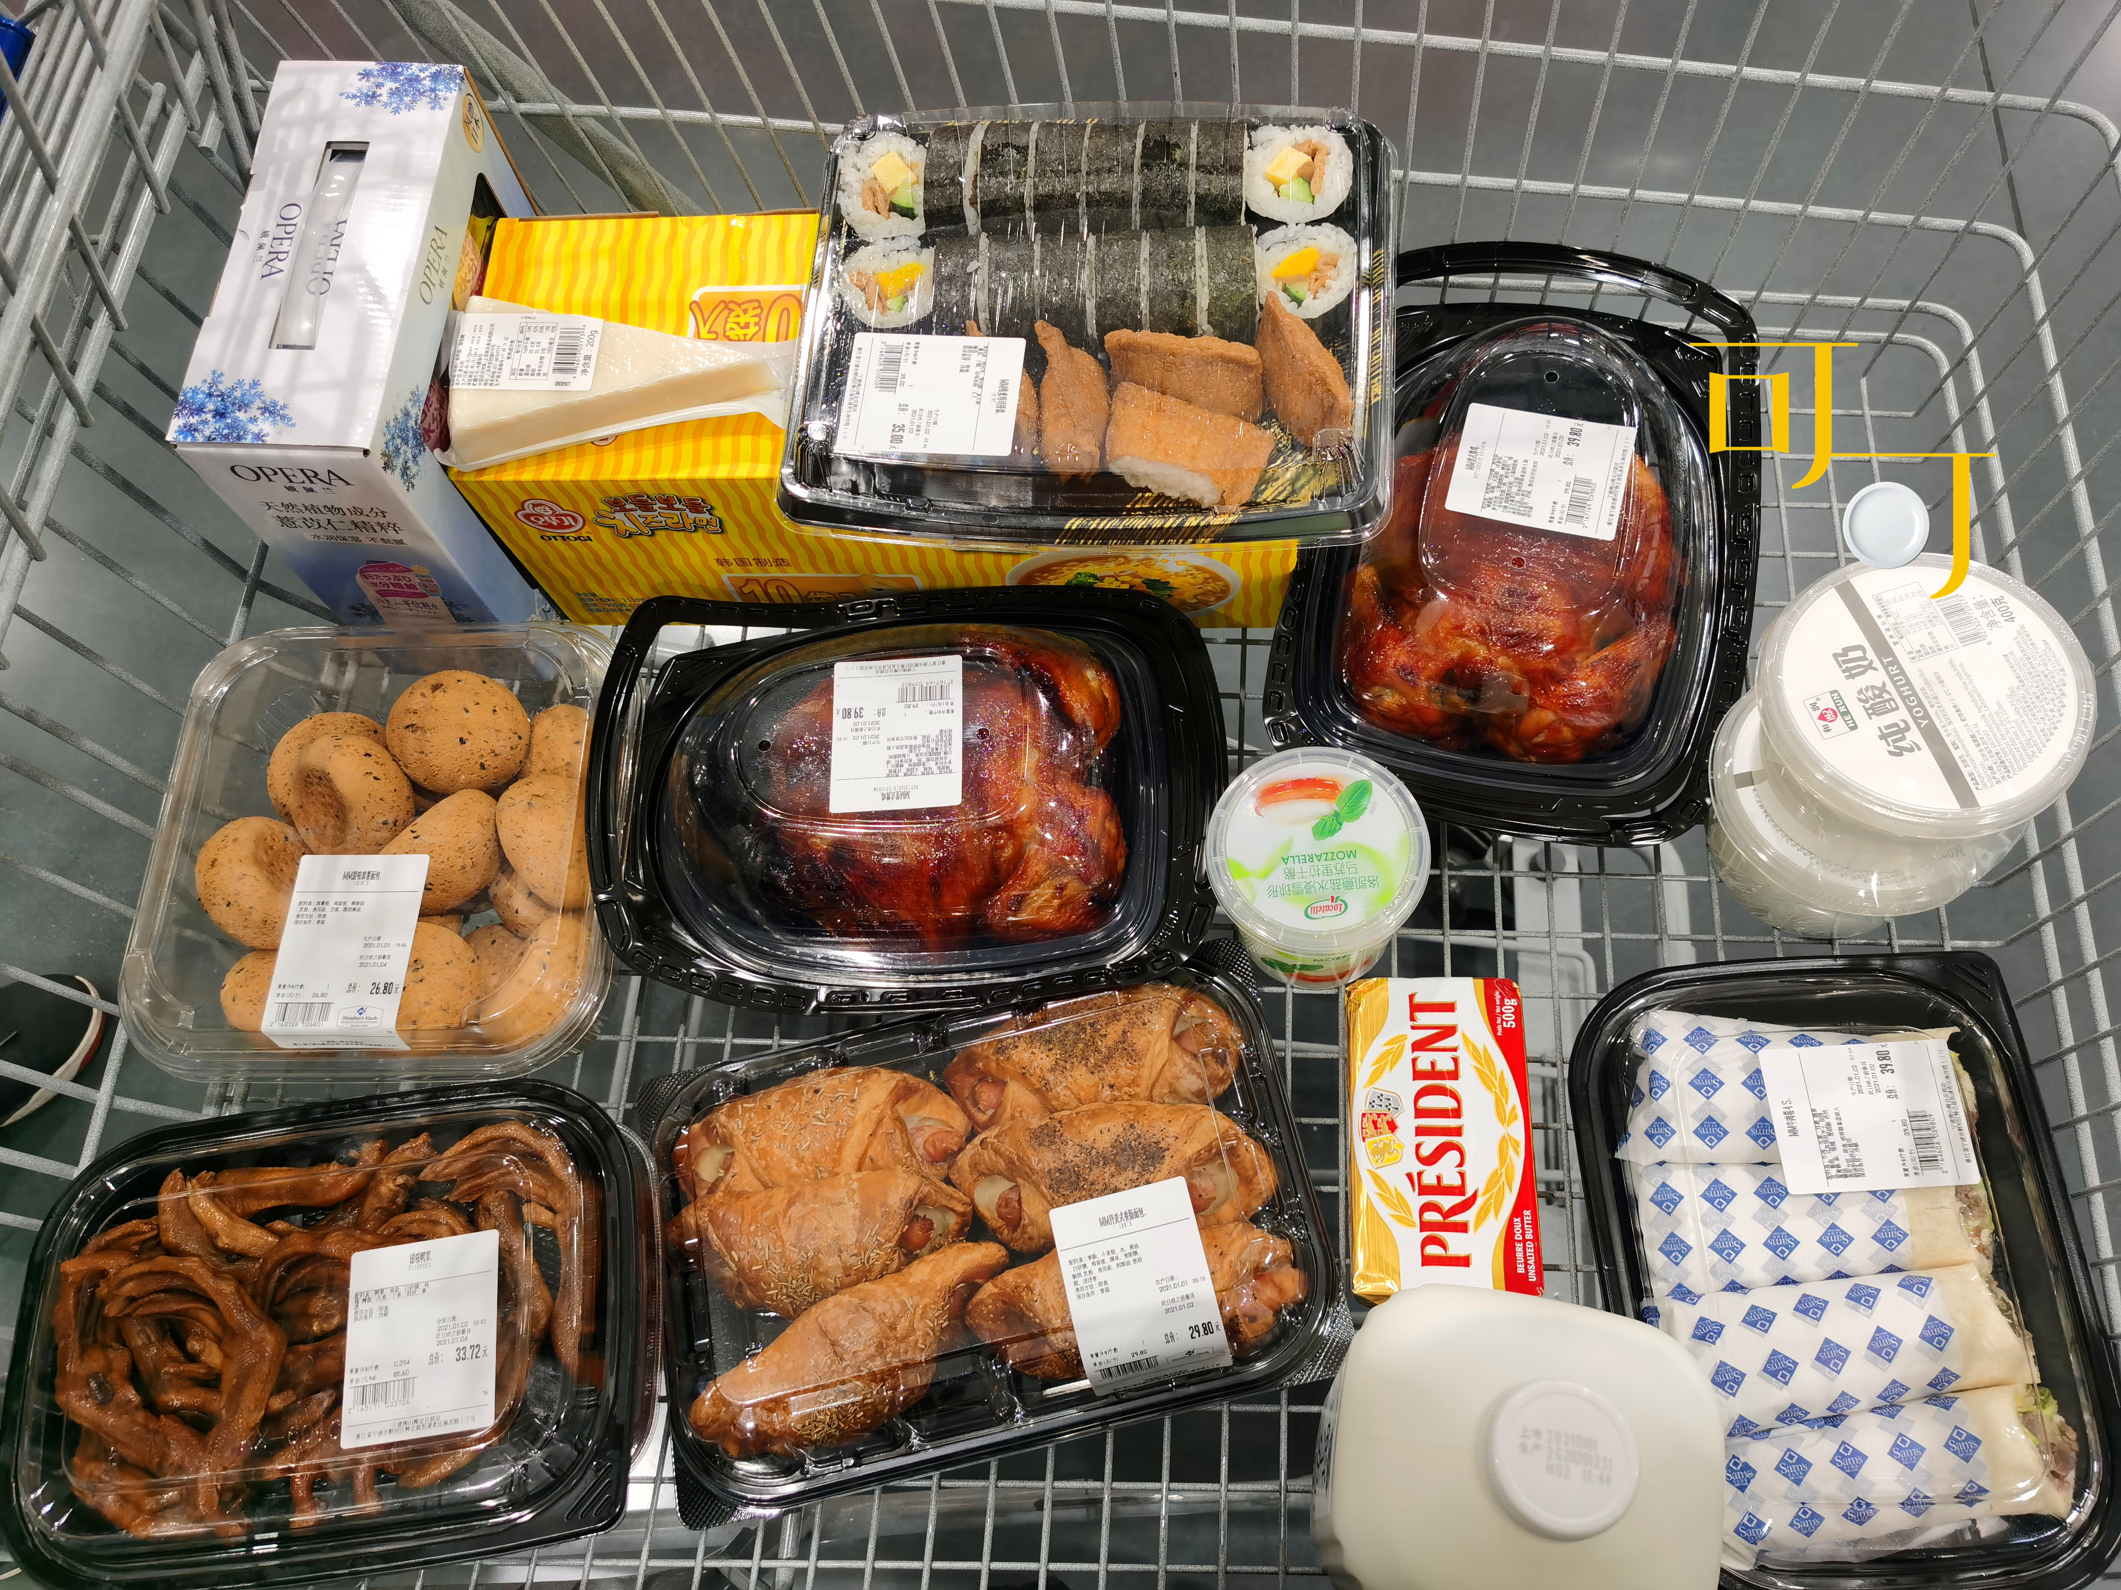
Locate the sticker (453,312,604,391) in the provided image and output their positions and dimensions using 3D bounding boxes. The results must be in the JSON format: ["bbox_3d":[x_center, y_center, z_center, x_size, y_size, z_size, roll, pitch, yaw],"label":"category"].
[{"bbox_3d":[-0.246,-0.203,0.759,0.073,0.003,0.041,5,69,7],"label":"sticker"}]

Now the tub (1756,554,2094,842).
[{"bbox_3d":[0.372,-0.034,0.734,0.135,0.061,0.135,0,68,6],"label":"tub"}]

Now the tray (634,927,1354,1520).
[{"bbox_3d":[-0.036,0.195,0.743,0.283,0.065,0.197,-13,68,0],"label":"tray"}]

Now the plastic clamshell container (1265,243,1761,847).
[{"bbox_3d":[0.226,-0.132,0.818,0.209,0.120,0.317,9,69,9],"label":"plastic clamshell container"}]

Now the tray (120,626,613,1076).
[{"bbox_3d":[-0.323,0.037,0.814,0.214,0.102,0.217,0,68,6],"label":"tray"}]

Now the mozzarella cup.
[{"bbox_3d":[0.121,0.036,0.792,0.100,0.063,0.100,0,68,6],"label":"mozzarella cup"}]

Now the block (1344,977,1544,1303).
[{"bbox_3d":[0.169,0.159,0.745,0.075,0.050,0.137,2,68,7],"label":"block"}]

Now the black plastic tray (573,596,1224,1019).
[{"bbox_3d":[-0.074,0.000,0.796,0.309,0.118,0.211,-2,68,5],"label":"black plastic tray"}]

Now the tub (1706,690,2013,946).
[{"bbox_3d":[0.369,0.002,0.783,0.135,0.060,0.135,0,68,6],"label":"tub"}]

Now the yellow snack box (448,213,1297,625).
[{"bbox_3d":[-0.078,-0.189,0.854,0.397,0.152,0.153,0,68,6],"label":"yellow snack box"}]

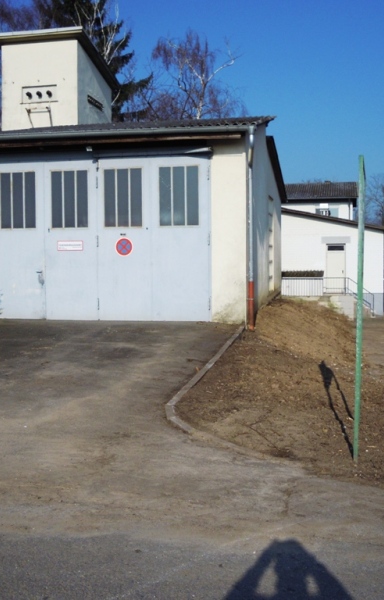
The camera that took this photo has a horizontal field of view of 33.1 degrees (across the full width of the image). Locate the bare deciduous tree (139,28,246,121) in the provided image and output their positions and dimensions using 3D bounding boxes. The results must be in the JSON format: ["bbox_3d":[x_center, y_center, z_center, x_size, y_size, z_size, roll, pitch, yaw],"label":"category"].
[{"bbox_3d":[-0.008,-6.926,32.729,5.497,13.183,5.497,0,2,0],"label":"bare deciduous tree"}]

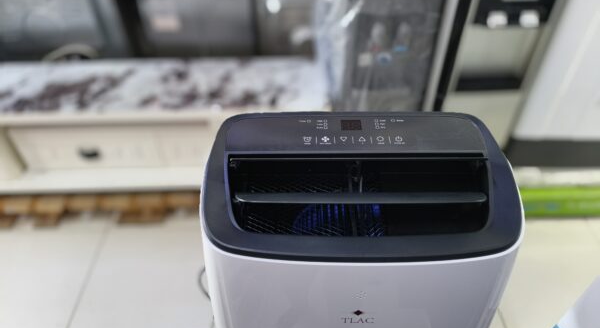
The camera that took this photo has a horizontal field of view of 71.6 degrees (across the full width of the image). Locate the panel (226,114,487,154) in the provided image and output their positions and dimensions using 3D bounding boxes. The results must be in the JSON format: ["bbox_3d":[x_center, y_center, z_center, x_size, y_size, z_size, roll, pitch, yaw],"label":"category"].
[{"bbox_3d":[0.083,-0.044,0.632,0.380,0.025,0.068,0,62,2],"label":"panel"}]

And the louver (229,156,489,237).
[{"bbox_3d":[0.079,0.050,0.594,0.355,0.050,0.118,0,62,2],"label":"louver"}]

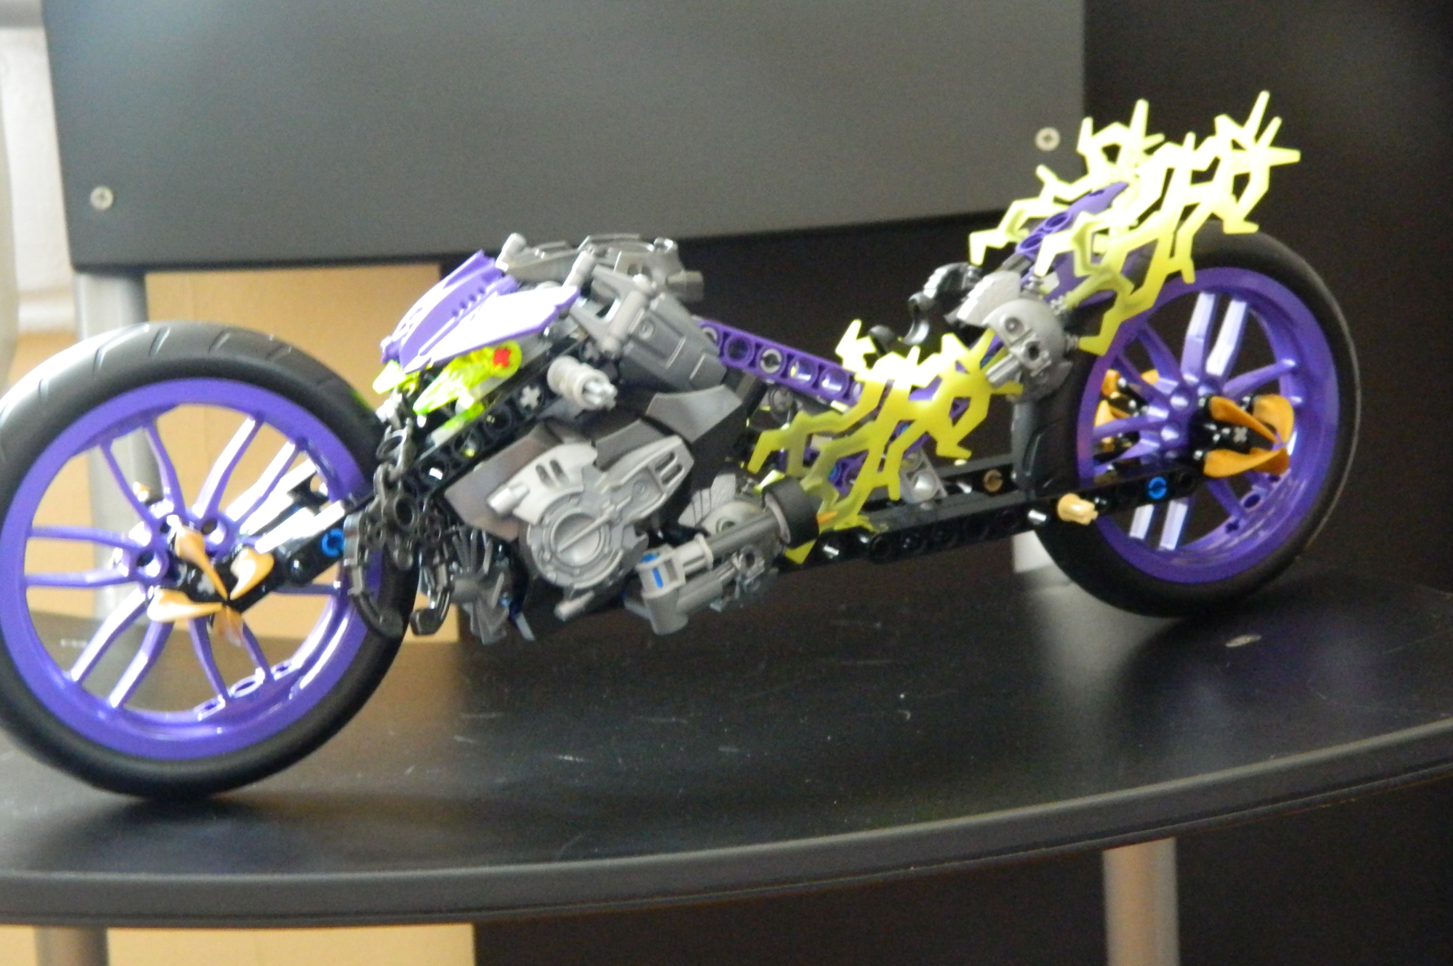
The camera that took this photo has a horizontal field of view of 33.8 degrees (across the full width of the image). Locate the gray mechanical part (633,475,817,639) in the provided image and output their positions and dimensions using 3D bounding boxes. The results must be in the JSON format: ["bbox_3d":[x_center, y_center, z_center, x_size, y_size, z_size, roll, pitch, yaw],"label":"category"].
[{"bbox_3d":[0.001,0.015,0.485,0.042,0.022,0.017,-26,21,-19],"label":"gray mechanical part"}]

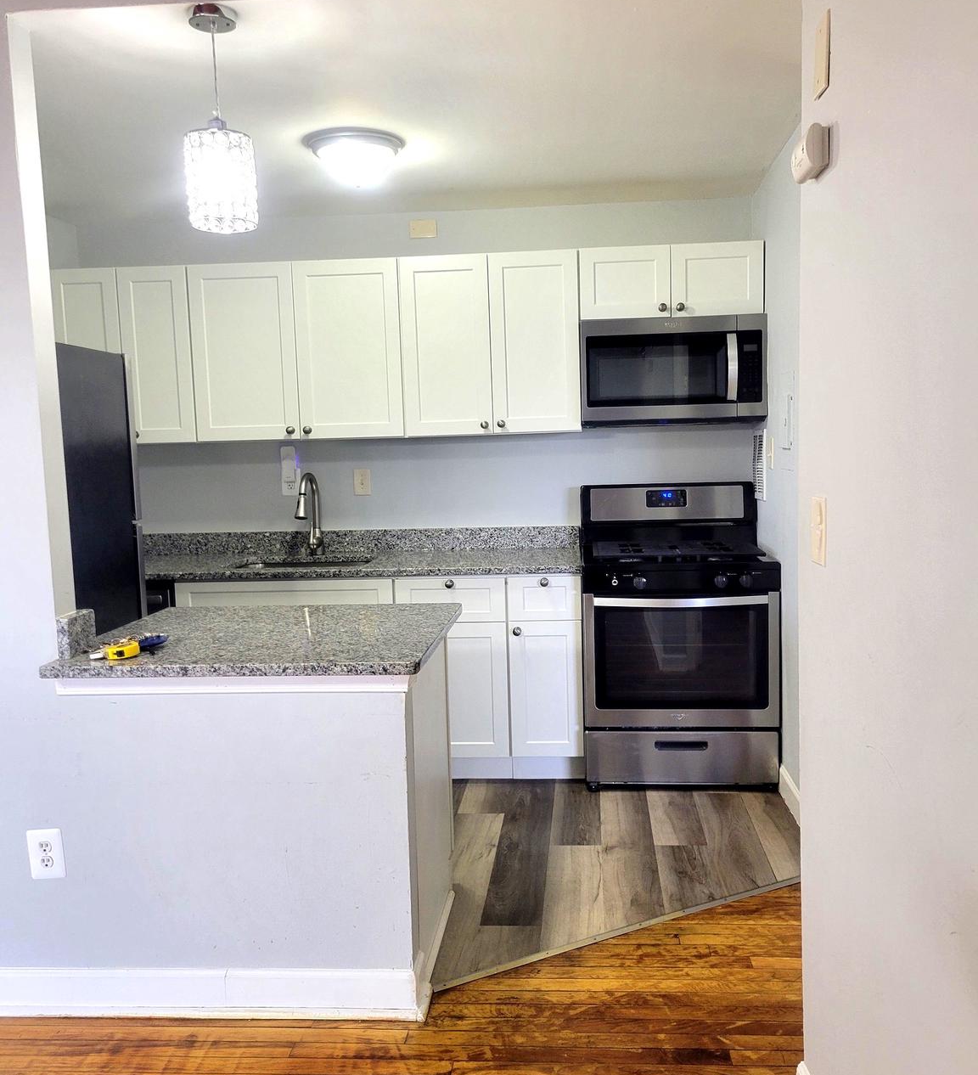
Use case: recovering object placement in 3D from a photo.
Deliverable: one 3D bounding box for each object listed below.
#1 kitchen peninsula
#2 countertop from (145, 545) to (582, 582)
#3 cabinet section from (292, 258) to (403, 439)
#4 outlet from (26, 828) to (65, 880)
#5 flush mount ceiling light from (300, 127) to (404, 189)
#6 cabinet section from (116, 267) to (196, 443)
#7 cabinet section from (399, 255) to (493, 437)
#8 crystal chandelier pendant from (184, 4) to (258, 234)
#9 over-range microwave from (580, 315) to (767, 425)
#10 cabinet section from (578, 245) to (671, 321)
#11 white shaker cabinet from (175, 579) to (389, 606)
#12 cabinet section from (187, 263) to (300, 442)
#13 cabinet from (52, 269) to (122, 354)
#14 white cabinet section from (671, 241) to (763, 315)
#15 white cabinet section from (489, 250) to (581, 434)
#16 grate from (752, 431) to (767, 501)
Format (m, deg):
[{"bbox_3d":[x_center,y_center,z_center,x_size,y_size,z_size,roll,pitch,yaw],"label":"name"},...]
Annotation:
[{"bbox_3d":[-0.578,0.708,2.762,0.925,0.905,0.810,-1,6,4],"label":"kitchen peninsula"},{"bbox_3d":[-0.692,0.118,4.307,2.200,0.031,0.648,-1,6,5],"label":"countertop"},{"bbox_3d":[-0.590,-0.823,4.372,0.456,0.757,0.320,-1,6,4],"label":"cabinet section"},{"bbox_3d":[-1.124,0.805,2.489,0.088,0.128,0.008,-1,6,5],"label":"outlet"},{"bbox_3d":[-0.457,-1.270,3.326,0.344,0.145,0.344,-1,6,5],"label":"flush mount ceiling light"},{"bbox_3d":[-1.439,-0.807,4.438,0.316,0.757,0.320,-1,6,4],"label":"cabinet section"},{"bbox_3d":[-0.172,-0.831,4.340,0.384,0.757,0.320,-1,6,4],"label":"cabinet section"},{"bbox_3d":[-0.654,-1.005,2.361,0.176,0.500,0.176,-1,6,6],"label":"crystal chandelier pendant"},{"bbox_3d":[0.771,-0.703,4.185,0.759,0.425,0.410,-1,6,6],"label":"over-range microwave"},{"bbox_3d":[0.582,-1.078,4.259,0.381,0.289,0.320,-1,6,4],"label":"cabinet section"},{"bbox_3d":[-0.804,0.563,4.365,0.923,0.872,0.612,-1,6,6],"label":"white shaker cabinet"},{"bbox_3d":[-1.050,-0.815,4.408,0.465,0.757,0.320,-1,6,4],"label":"cabinet section"},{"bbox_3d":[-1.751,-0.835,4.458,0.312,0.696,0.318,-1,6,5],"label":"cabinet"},{"bbox_3d":[0.962,-1.085,4.229,0.382,0.289,0.320,-1,6,4],"label":"white cabinet section"},{"bbox_3d":[0.209,-0.838,4.310,0.379,0.757,0.320,-1,6,4],"label":"white cabinet section"},{"bbox_3d":[1.166,-0.315,4.218,0.018,0.305,0.300,-1,6,5],"label":"grate"}]

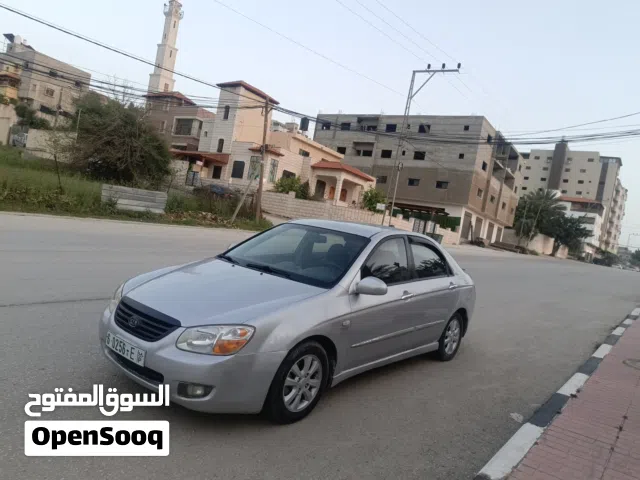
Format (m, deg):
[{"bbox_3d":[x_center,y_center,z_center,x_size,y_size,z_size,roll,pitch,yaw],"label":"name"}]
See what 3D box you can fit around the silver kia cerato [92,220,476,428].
[{"bbox_3d":[0.180,0.530,4.690,1.735,1.460,4.480,11,5,40],"label":"silver kia cerato"}]

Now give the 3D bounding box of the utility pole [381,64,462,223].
[{"bbox_3d":[7.668,-6.783,34.371,3.600,13.100,0.600,11,2,35],"label":"utility pole"}]

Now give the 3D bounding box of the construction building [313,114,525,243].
[{"bbox_3d":[13.343,-6.920,61.028,21.300,13.600,20.500,11,2,35],"label":"construction building"}]

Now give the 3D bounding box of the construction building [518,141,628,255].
[{"bbox_3d":[79.189,-11.177,143.940,26.000,29.200,28.000,11,2,35],"label":"construction building"}]

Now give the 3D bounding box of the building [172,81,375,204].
[{"bbox_3d":[-4.127,-8.510,45.100,13.000,9.600,16.500,11,2,33],"label":"building"}]

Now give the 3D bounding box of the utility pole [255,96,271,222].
[{"bbox_3d":[-3.404,-4.748,26.500,0.300,7.590,0.300,4,-1,35],"label":"utility pole"}]

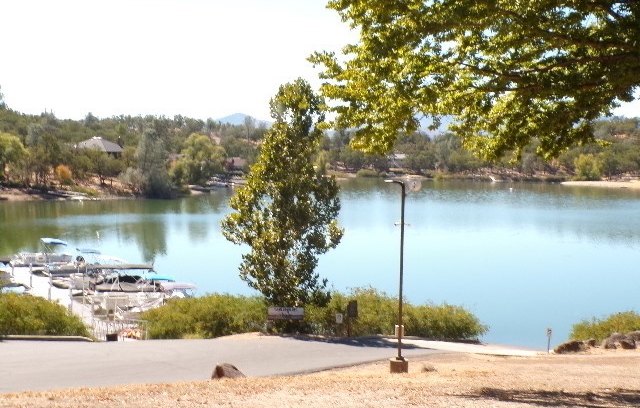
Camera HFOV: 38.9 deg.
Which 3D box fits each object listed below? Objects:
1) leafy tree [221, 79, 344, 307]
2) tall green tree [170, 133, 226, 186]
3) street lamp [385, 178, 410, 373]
[{"bbox_3d":[-1.904,-0.025,46.000,6.200,12.500,6.000,0,3,0],"label":"leafy tree"},{"bbox_3d":[-32.860,-12.035,245.000,15.000,14.800,14.000,0,3,0],"label":"tall green tree"},{"bbox_3d":[2.686,2.463,31.200,0.870,6.600,0.620,2,3,22],"label":"street lamp"}]

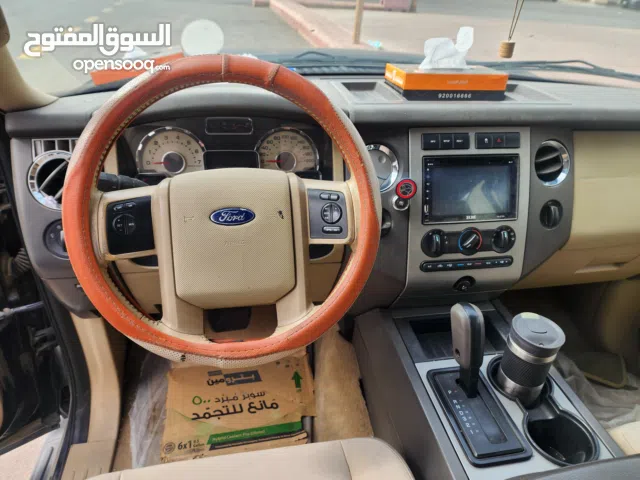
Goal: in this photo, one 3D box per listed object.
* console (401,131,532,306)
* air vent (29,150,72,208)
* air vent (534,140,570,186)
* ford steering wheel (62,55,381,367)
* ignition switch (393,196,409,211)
[{"bbox_3d":[0.258,-0.045,0.790,0.243,0.310,0.080,-3,7,-12],"label":"console"},{"bbox_3d":[-0.388,-0.090,0.644,0.090,0.090,0.040,-2,6,-4],"label":"air vent"},{"bbox_3d":[0.442,-0.148,0.826,0.088,0.090,0.040,-4,7,-19],"label":"air vent"},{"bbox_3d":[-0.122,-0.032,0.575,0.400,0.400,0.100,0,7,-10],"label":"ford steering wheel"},{"bbox_3d":[0.141,-0.065,0.741,0.029,0.029,0.024,-3,6,-7],"label":"ignition switch"}]

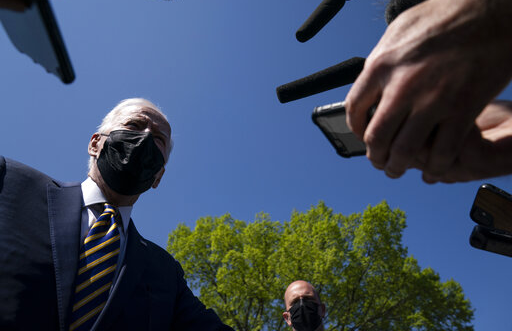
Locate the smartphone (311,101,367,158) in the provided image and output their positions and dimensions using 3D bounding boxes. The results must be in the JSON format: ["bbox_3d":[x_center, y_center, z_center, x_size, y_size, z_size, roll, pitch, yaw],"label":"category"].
[{"bbox_3d":[0.134,-0.040,0.321,0.148,0.011,0.075,-6,-36,41],"label":"smartphone"}]

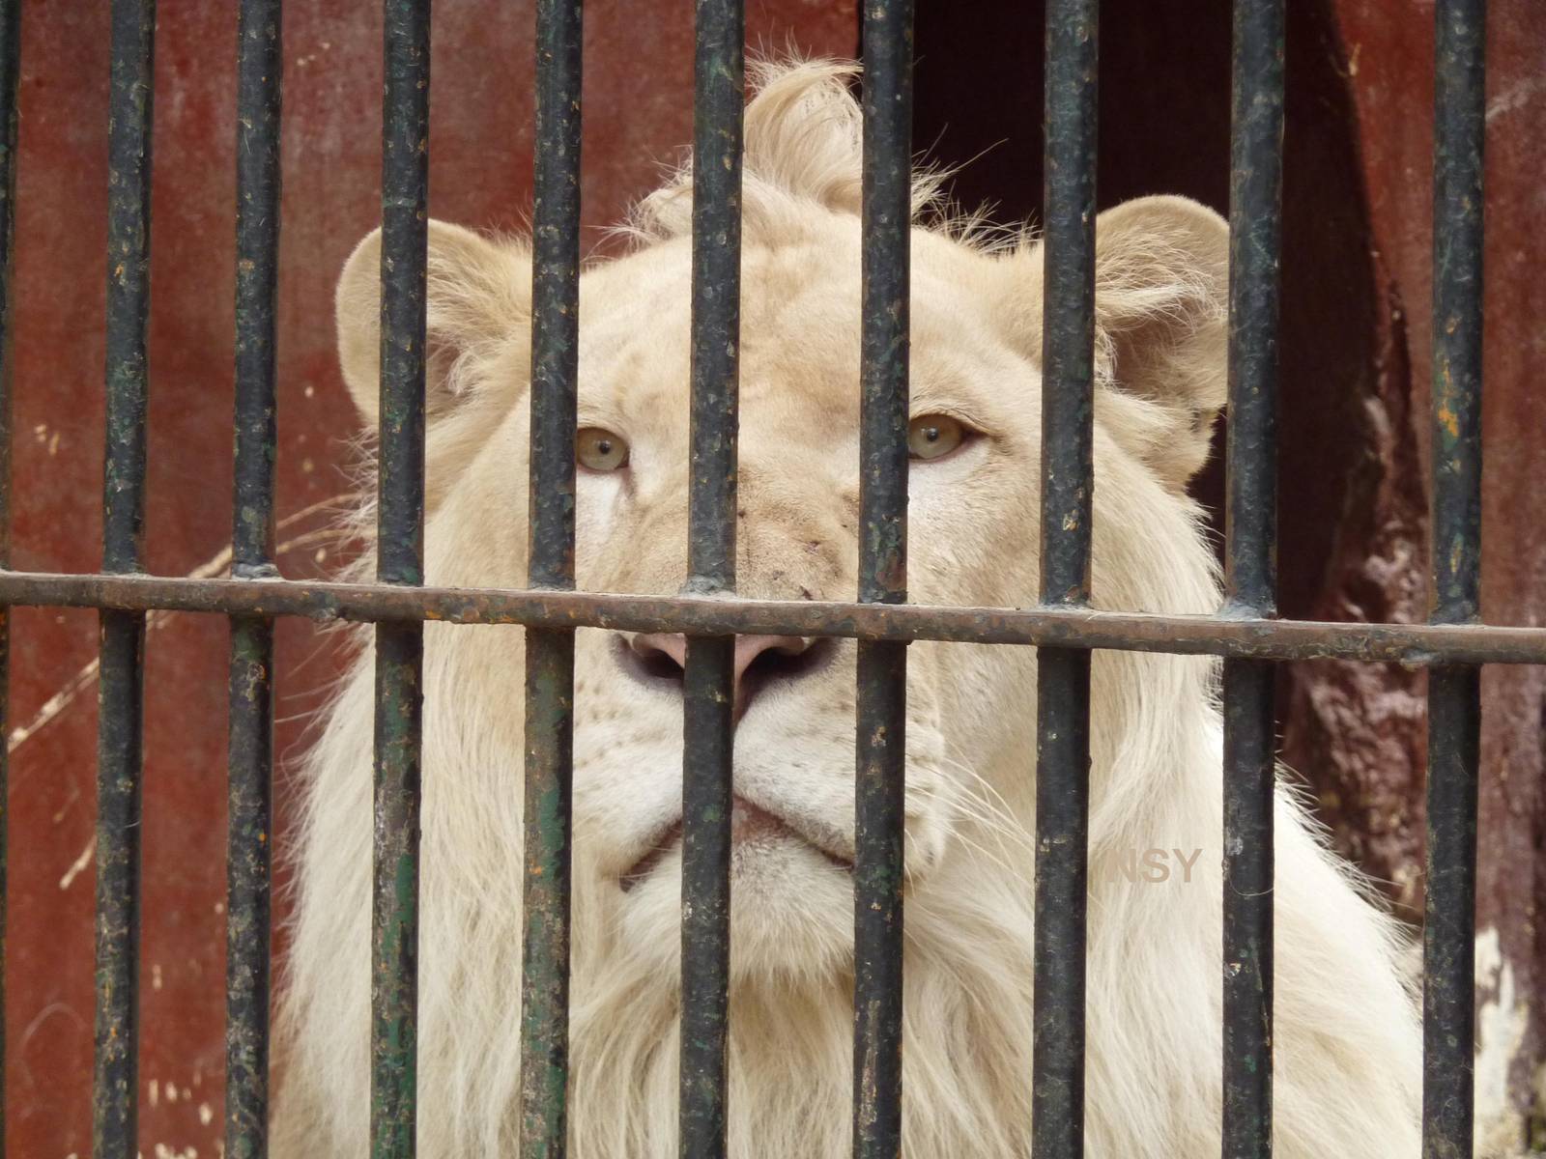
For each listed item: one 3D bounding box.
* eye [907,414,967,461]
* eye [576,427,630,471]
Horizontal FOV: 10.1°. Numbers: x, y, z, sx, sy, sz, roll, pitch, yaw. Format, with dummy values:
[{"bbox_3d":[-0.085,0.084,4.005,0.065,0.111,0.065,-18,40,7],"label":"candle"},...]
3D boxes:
[{"bbox_3d":[0.068,-0.060,3.700,0.027,0.019,0.017,-1,2,6],"label":"eye"},{"bbox_3d":[-0.074,-0.055,3.720,0.027,0.019,0.017,-1,2,6],"label":"eye"}]

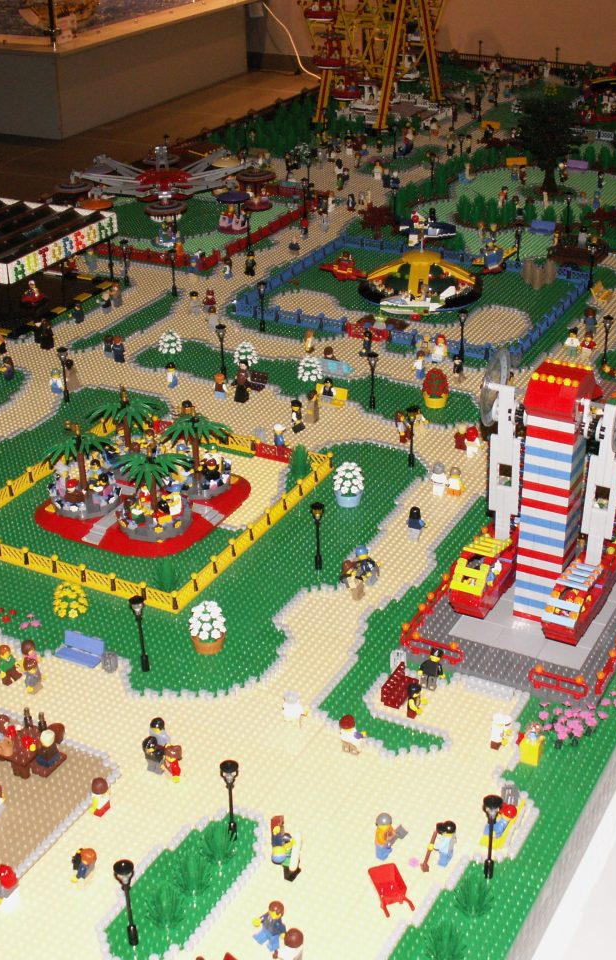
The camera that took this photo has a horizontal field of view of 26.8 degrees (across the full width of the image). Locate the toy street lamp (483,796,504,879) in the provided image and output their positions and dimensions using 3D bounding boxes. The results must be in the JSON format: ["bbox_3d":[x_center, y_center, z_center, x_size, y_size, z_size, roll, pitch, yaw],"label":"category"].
[{"bbox_3d":[0.144,0.282,1.018,0.016,0.080,0.016,0,28,0],"label":"toy street lamp"}]

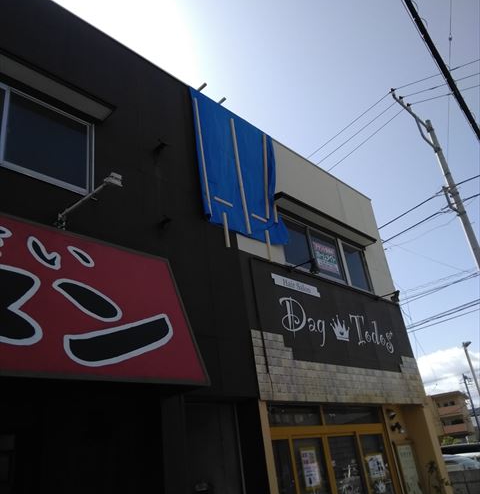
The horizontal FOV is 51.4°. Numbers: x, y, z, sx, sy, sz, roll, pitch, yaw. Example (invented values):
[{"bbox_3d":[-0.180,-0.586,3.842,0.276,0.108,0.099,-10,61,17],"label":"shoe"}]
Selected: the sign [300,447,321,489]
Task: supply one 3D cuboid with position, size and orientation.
[{"bbox_3d":[0.928,2.843,6.420,0.020,0.449,0.327,-27,-31,35],"label":"sign"}]

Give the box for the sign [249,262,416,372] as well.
[{"bbox_3d":[1.669,1.161,7.749,0.100,1.362,4.521,-27,-31,35],"label":"sign"}]

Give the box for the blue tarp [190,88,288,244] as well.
[{"bbox_3d":[0.073,-1.079,7.173,0.180,2.164,1.831,-27,-31,35],"label":"blue tarp"}]

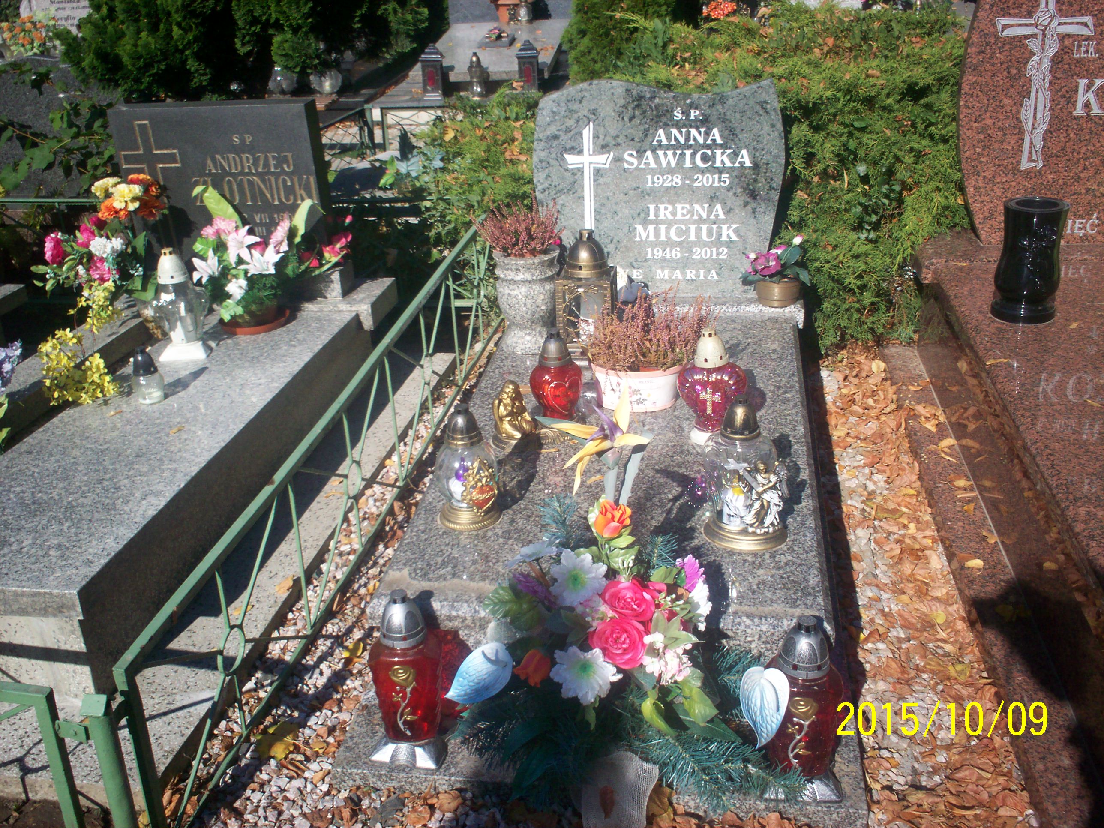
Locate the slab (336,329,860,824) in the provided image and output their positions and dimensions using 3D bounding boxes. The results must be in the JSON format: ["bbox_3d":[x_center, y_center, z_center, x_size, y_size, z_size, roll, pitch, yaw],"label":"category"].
[{"bbox_3d":[0.173,0.194,2.607,0.917,0.323,1.568,2,26,8],"label":"slab"}]

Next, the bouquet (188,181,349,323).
[{"bbox_3d":[-0.758,-0.430,3.070,0.370,0.330,0.270,3,26,12],"label":"bouquet"}]

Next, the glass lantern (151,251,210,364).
[{"bbox_3d":[-1.024,-0.311,3.143,0.150,0.288,0.135,-5,24,-8],"label":"glass lantern"}]

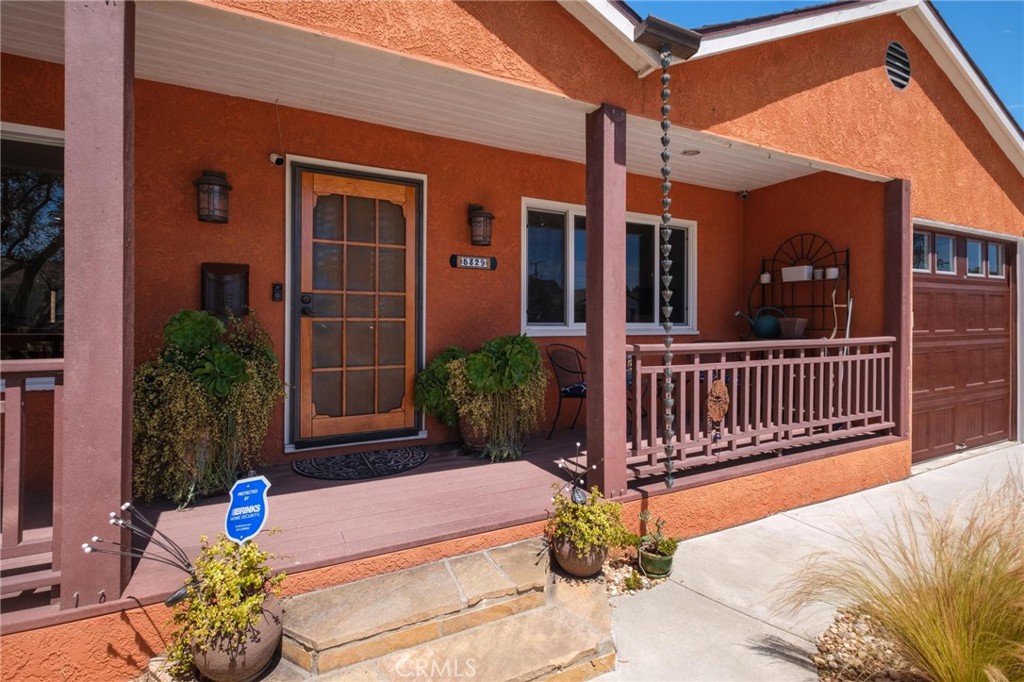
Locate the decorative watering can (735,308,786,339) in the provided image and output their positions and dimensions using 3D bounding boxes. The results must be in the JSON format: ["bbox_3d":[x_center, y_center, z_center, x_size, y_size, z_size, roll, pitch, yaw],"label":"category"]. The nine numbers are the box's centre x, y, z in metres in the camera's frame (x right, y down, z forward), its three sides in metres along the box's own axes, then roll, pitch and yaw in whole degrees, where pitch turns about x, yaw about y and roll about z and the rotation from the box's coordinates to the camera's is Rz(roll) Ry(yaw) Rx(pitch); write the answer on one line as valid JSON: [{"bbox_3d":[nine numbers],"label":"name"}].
[{"bbox_3d":[2.634,-0.194,4.848,0.240,0.330,0.530,-1,1,-37],"label":"decorative watering can"}]

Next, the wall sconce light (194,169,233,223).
[{"bbox_3d":[-1.957,-0.958,2.968,0.213,0.356,0.212,-1,2,-26],"label":"wall sconce light"}]

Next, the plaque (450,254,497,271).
[{"bbox_3d":[-0.321,-0.668,3.869,0.427,0.109,0.025,-1,2,-26],"label":"plaque"}]

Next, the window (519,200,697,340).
[{"bbox_3d":[1.079,-0.679,4.554,2.195,1.251,0.090,-1,2,-26],"label":"window"}]

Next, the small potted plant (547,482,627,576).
[{"bbox_3d":[0.373,0.909,2.250,0.395,0.410,0.360,0,2,0],"label":"small potted plant"}]

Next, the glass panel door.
[{"bbox_3d":[-1.165,-0.263,3.486,0.880,1.990,0.060,0,1,-25],"label":"glass panel door"}]

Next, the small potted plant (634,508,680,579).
[{"bbox_3d":[0.775,1.071,2.430,0.235,0.330,0.225,0,2,0],"label":"small potted plant"}]

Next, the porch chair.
[{"bbox_3d":[0.697,0.437,4.034,0.620,0.820,0.580,0,1,24],"label":"porch chair"}]

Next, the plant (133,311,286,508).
[{"bbox_3d":[-1.808,0.343,2.764,0.780,1.050,0.680,0,1,-25],"label":"plant"}]

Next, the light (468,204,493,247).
[{"bbox_3d":[-0.254,-0.978,3.799,0.213,0.359,0.212,-1,2,-26],"label":"light"}]

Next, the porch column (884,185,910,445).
[{"bbox_3d":[3.344,-0.264,3.956,0.145,2.180,0.150,0,1,-25],"label":"porch column"}]

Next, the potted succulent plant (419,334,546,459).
[{"bbox_3d":[-0.245,0.410,3.529,0.960,0.880,0.680,0,1,-25],"label":"potted succulent plant"}]

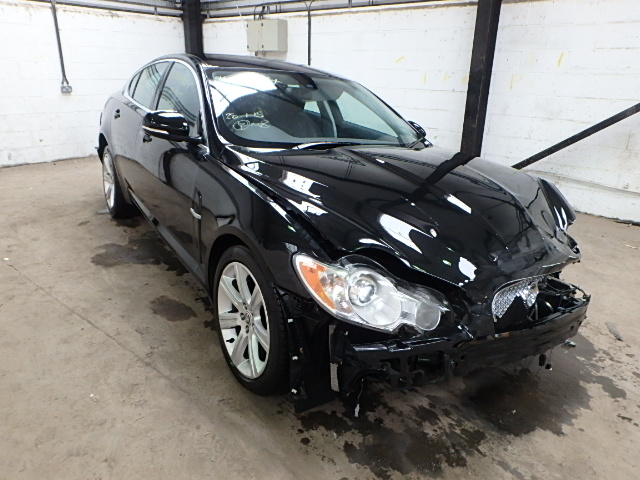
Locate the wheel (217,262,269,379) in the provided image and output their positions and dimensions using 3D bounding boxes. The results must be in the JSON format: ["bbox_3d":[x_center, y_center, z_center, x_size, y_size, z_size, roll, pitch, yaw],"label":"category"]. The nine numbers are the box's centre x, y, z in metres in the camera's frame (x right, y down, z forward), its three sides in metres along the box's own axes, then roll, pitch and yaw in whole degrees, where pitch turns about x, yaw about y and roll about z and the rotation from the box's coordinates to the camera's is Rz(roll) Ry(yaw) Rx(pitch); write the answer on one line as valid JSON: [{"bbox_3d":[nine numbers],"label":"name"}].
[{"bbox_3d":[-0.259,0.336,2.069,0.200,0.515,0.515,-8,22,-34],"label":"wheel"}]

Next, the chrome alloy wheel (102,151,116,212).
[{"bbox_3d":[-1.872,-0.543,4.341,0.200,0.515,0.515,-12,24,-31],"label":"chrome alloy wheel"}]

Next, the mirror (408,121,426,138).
[{"bbox_3d":[0.720,-0.810,3.438,0.250,0.155,0.170,-8,22,-32],"label":"mirror"}]

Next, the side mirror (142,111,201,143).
[{"bbox_3d":[-0.800,-0.601,2.468,0.250,0.155,0.170,-8,22,-32],"label":"side mirror"}]

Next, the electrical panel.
[{"bbox_3d":[-0.781,-3.024,6.867,0.650,0.420,0.200,17,26,37],"label":"electrical panel"}]

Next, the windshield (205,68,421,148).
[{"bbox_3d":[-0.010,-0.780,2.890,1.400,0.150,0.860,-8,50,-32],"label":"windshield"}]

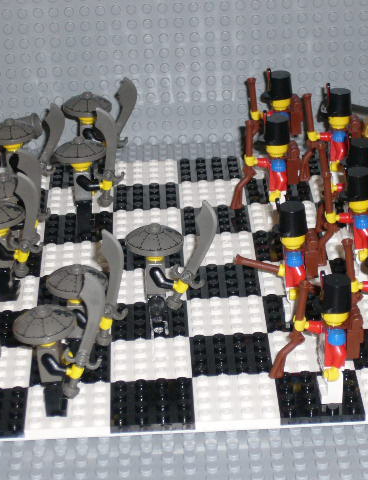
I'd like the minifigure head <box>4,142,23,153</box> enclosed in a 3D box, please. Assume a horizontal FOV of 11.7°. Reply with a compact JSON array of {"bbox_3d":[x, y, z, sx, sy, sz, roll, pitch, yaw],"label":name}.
[{"bbox_3d":[-0.080,-0.047,0.847,0.010,0.009,0.010,-3,26,0],"label":"minifigure head"}]

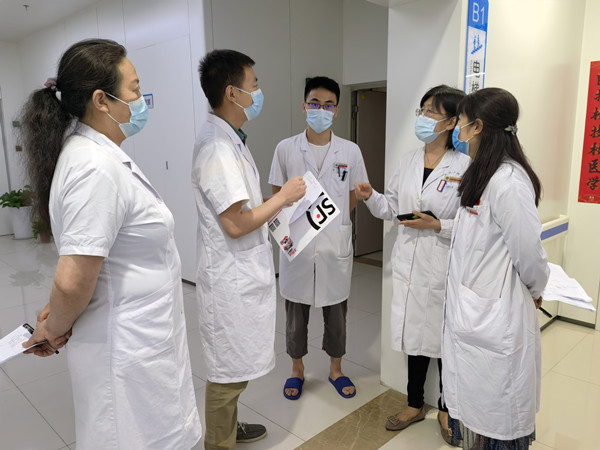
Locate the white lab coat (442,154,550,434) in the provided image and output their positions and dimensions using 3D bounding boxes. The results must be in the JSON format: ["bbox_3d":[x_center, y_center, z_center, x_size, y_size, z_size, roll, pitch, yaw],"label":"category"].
[{"bbox_3d":[0.746,0.262,1.802,0.390,1.075,0.450,-1,10,0],"label":"white lab coat"}]

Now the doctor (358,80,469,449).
[{"bbox_3d":[0.571,0.213,2.134,0.500,1.660,0.540,7,13,38],"label":"doctor"}]

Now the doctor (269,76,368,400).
[{"bbox_3d":[0.105,0.084,2.624,0.540,1.755,0.380,-1,10,-2],"label":"doctor"}]

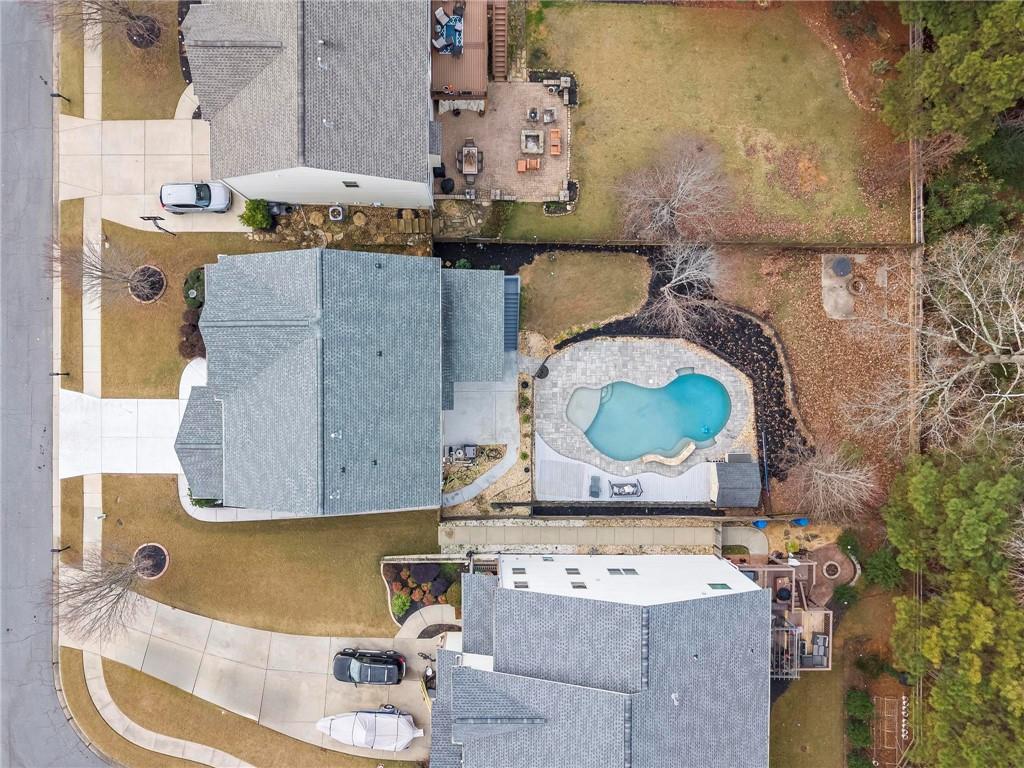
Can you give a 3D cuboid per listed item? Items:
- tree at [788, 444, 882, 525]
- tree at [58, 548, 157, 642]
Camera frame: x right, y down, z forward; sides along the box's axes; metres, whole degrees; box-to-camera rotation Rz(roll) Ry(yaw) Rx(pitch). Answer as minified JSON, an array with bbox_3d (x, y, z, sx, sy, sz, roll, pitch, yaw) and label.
[{"bbox_3d":[21.892,6.332,47.546,5.400,6.600,5.400,0,91,-1],"label":"tree"},{"bbox_3d":[-24.004,11.884,43.700,5.300,7.400,5.300,0,91,-1],"label":"tree"}]

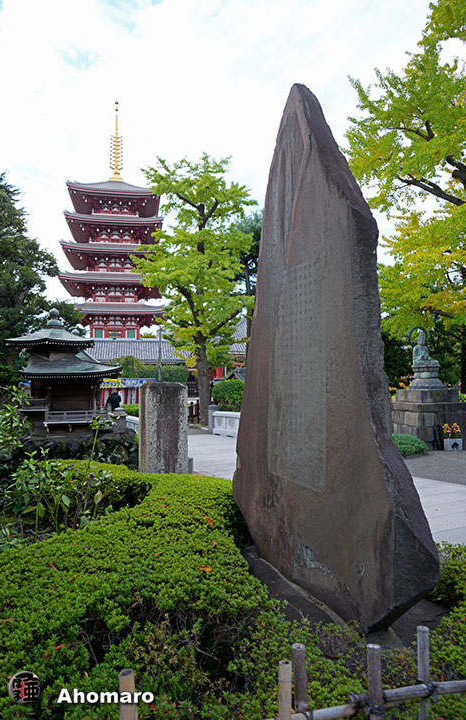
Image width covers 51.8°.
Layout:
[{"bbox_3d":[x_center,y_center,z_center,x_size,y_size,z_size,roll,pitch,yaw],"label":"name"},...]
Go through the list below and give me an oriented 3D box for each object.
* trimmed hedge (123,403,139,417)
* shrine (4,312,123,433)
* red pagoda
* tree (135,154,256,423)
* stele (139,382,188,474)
[{"bbox_3d":[-3.878,2.278,19.096,1.100,1.000,0.900,0,-4,-12],"label":"trimmed hedge"},{"bbox_3d":[-3.628,0.239,10.508,2.350,2.750,2.000,0,-4,-12],"label":"shrine"},{"bbox_3d":[-20.511,-22.118,84.379,16.700,48.300,16.700,0,-4,-12],"label":"red pagoda"},{"bbox_3d":[-1.630,-3.121,21.040,5.300,12.100,5.200,0,-4,-5],"label":"tree"},{"bbox_3d":[-1.009,1.151,6.942,0.580,1.650,0.360,1,-4,-20],"label":"stele"}]

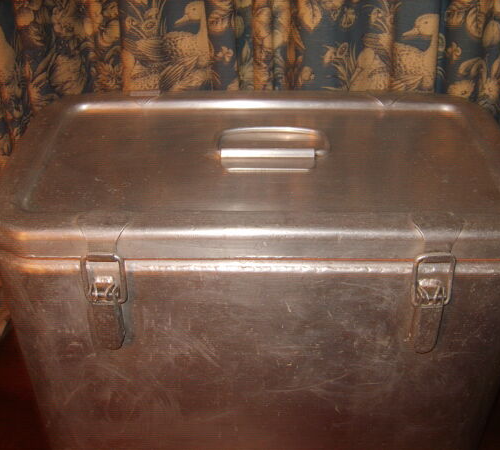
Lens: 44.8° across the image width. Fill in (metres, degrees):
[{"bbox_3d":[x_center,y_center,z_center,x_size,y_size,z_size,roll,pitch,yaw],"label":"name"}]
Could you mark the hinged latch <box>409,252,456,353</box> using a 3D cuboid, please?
[{"bbox_3d":[0.175,0.081,0.607,0.042,0.120,0.023,0,35,0],"label":"hinged latch"}]

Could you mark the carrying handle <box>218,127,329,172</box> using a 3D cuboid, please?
[{"bbox_3d":[0.025,-0.086,0.684,0.120,0.022,0.094,0,35,0],"label":"carrying handle"}]

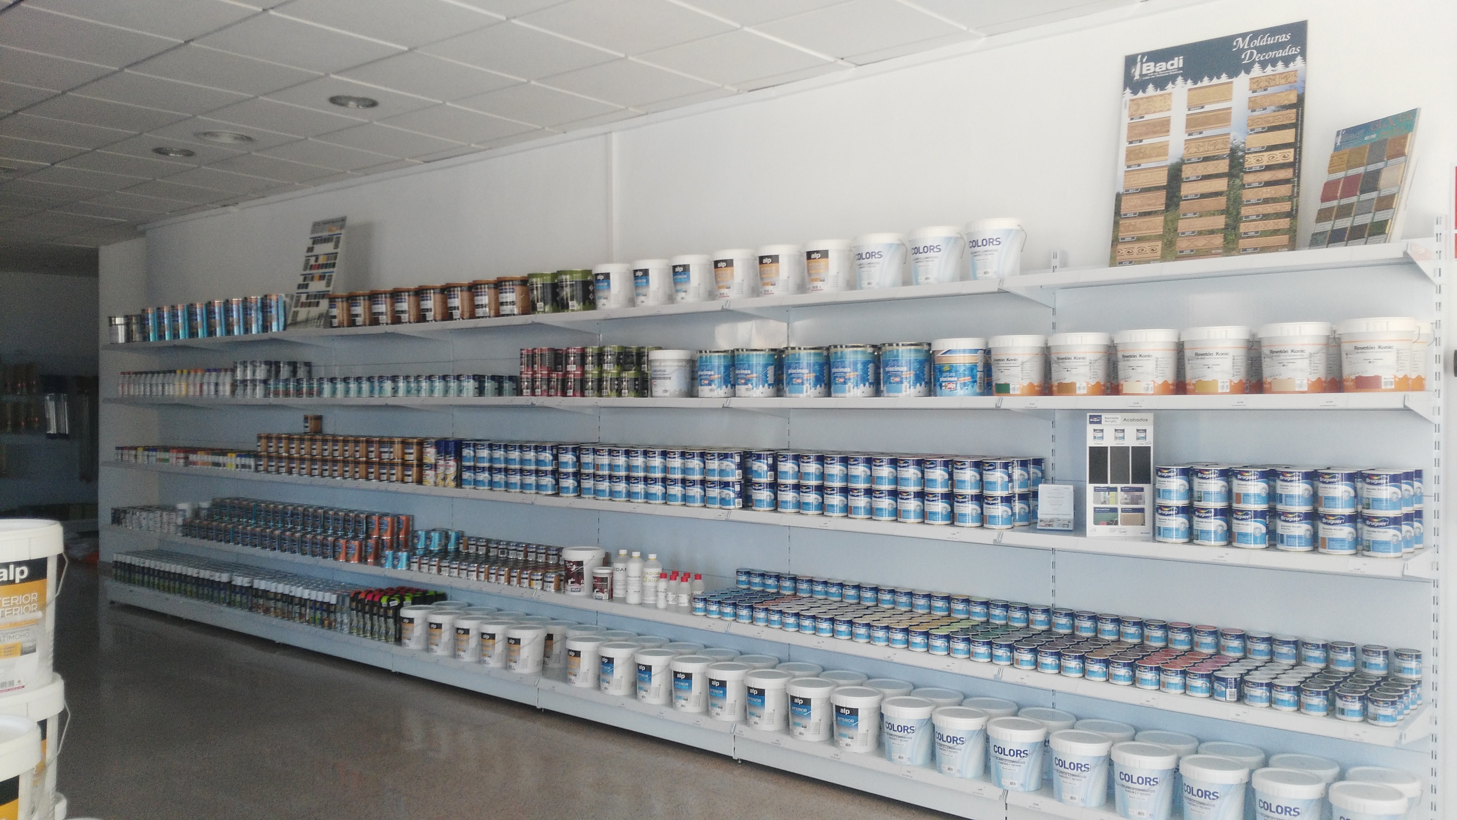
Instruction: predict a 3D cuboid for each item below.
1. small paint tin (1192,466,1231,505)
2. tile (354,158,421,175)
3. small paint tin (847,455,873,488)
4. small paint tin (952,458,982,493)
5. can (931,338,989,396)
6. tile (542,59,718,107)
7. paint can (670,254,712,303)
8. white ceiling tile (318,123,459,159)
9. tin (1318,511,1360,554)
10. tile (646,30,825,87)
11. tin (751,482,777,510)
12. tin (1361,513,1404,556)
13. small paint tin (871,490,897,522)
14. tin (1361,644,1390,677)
[{"bbox_3d":[1.486,0.233,3.329,0.102,0.117,0.102,1,1,38],"label":"small paint tin"},{"bbox_3d":[-2.062,-1.478,6.541,0.595,0.020,0.150,1,2,38],"label":"tile"},{"bbox_3d":[0.513,0.243,4.201,0.100,0.119,0.100,0,1,0],"label":"small paint tin"},{"bbox_3d":[0.856,0.237,3.861,0.098,0.117,0.098,0,1,0],"label":"small paint tin"},{"bbox_3d":[0.843,-0.149,3.931,0.195,0.203,0.195,1,1,39],"label":"can"},{"bbox_3d":[-0.449,-1.438,4.770,0.595,0.020,0.595,1,2,38],"label":"tile"},{"bbox_3d":[-0.162,-0.574,4.757,0.183,0.196,0.183,0,1,0],"label":"paint can"},{"bbox_3d":[-1.846,-1.467,5.895,0.600,0.020,0.600,1,2,38],"label":"white ceiling tile"},{"bbox_3d":[1.792,0.364,3.184,0.099,0.113,0.099,1,2,38],"label":"tin"},{"bbox_3d":[0.018,-1.439,4.405,0.600,0.018,0.600,1,1,39],"label":"tile"},{"bbox_3d":[0.149,0.355,4.469,0.097,0.119,0.097,0,1,0],"label":"tin"},{"bbox_3d":[1.877,0.359,3.103,0.098,0.120,0.098,1,1,38],"label":"tin"},{"bbox_3d":[0.597,0.363,4.131,0.099,0.113,0.099,0,1,0],"label":"small paint tin"},{"bbox_3d":[1.984,0.768,3.316,0.073,0.075,0.073,1,1,39],"label":"tin"}]

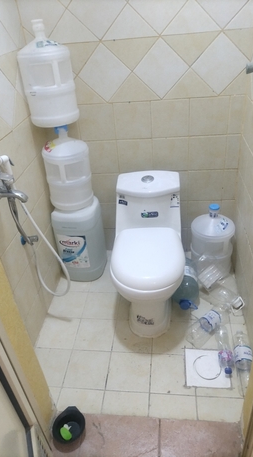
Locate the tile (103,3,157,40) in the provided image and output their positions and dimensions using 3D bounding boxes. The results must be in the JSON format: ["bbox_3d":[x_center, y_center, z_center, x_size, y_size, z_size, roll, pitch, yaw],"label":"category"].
[{"bbox_3d":[0.013,-0.975,1.613,0.275,0.142,0.010,-1,35,8],"label":"tile"}]

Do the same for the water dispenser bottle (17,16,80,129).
[{"bbox_3d":[-0.378,-0.744,1.674,0.254,0.451,0.254,1,37,7],"label":"water dispenser bottle"}]

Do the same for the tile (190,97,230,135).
[{"bbox_3d":[0.442,-0.596,1.836,0.201,0.201,0.010,-1,34,8],"label":"tile"}]

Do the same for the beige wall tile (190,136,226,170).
[{"bbox_3d":[0.459,-0.427,1.948,0.200,0.200,0.010,-1,35,8],"label":"beige wall tile"}]

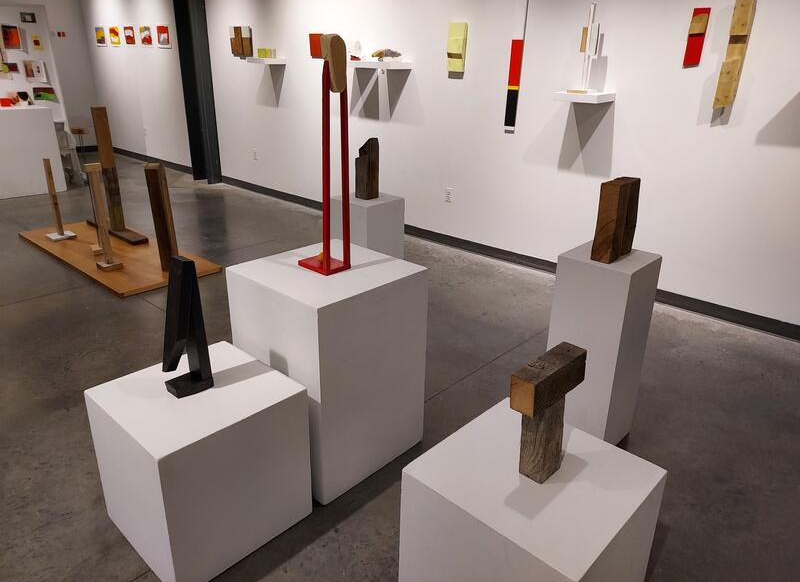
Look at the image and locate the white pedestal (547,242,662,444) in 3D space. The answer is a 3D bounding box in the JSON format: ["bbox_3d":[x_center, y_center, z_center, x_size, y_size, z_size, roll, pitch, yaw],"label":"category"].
[{"bbox_3d":[0.767,0.230,2.161,0.272,0.761,0.270,-19,28,-42],"label":"white pedestal"}]

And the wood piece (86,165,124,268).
[{"bbox_3d":[-2.308,-0.568,4.291,0.156,0.808,0.167,-18,29,-41],"label":"wood piece"}]

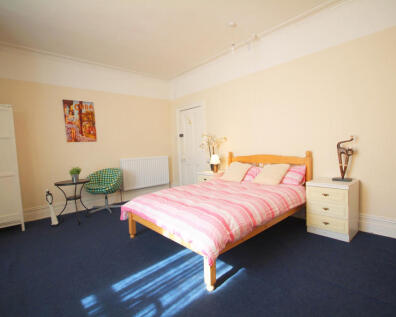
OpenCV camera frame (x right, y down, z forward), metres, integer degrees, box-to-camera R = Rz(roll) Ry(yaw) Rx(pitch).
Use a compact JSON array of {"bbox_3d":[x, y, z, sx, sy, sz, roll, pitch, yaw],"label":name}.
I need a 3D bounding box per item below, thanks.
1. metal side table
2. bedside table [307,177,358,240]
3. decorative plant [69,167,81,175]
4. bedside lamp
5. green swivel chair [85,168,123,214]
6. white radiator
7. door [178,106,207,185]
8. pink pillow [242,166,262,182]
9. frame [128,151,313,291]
[{"bbox_3d":[-2.063,0.705,3.288,0.500,0.610,0.500,-4,3,-42],"label":"metal side table"},{"bbox_3d":[1.647,0.590,2.432,0.410,0.620,0.420,-4,3,-42],"label":"bedside table"},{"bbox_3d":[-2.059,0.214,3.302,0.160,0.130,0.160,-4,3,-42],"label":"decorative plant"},{"bbox_3d":[0.313,0.103,3.879,0.180,0.360,0.180,-2,2,0],"label":"bedside lamp"},{"bbox_3d":[-1.704,0.614,3.705,0.620,0.730,0.600,-1,2,20],"label":"green swivel chair"},{"bbox_3d":[-1.165,0.317,4.473,1.140,0.670,0.100,-4,3,-42],"label":"white radiator"},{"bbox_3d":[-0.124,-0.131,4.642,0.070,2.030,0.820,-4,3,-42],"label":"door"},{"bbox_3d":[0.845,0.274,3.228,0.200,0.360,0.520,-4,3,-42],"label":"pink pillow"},{"bbox_3d":[0.348,0.443,2.612,2.030,1.000,1.430,-4,3,-42],"label":"frame"}]

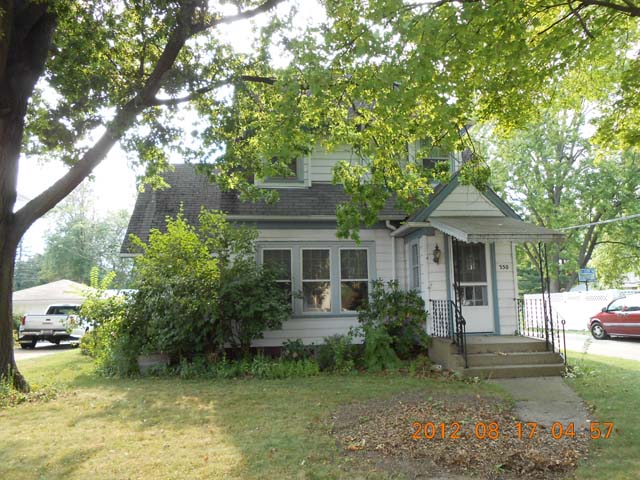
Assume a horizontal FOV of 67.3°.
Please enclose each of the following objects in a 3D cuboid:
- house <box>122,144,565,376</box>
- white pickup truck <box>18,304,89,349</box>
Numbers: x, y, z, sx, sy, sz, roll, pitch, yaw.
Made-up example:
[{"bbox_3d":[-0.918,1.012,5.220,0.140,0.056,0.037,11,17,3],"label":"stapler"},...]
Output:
[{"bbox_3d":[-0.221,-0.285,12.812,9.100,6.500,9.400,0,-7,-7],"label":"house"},{"bbox_3d":[-11.200,3.730,21.300,1.950,1.800,5.500,1,-7,-15],"label":"white pickup truck"}]

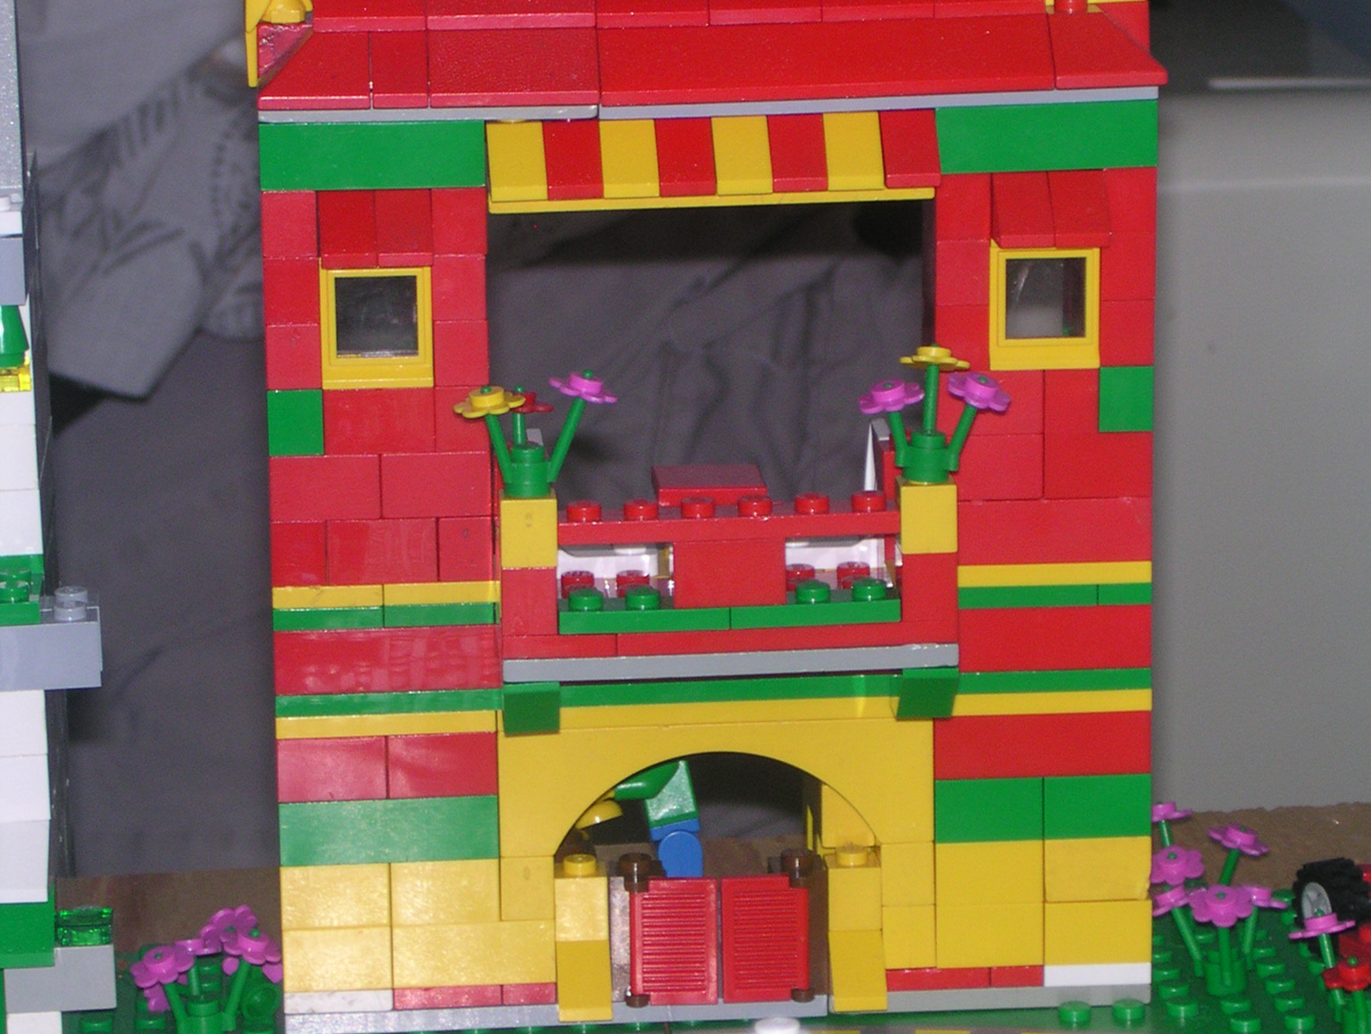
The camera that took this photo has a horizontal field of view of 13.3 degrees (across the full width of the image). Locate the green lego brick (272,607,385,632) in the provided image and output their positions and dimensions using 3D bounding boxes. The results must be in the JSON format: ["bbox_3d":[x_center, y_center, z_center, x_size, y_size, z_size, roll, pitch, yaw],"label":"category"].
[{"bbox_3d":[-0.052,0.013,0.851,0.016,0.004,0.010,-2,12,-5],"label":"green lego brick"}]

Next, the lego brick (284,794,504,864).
[{"bbox_3d":[-0.043,0.044,0.856,0.032,0.010,0.009,-2,13,-5],"label":"lego brick"}]

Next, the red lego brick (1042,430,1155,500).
[{"bbox_3d":[0.060,-0.008,0.853,0.016,0.010,0.008,-2,12,-5],"label":"red lego brick"}]

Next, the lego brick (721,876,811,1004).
[{"bbox_3d":[0.012,0.062,0.857,0.013,0.019,0.003,-2,12,-5],"label":"lego brick"}]

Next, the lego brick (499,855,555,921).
[{"bbox_3d":[-0.023,0.053,0.861,0.008,0.010,0.010,-2,12,-5],"label":"lego brick"}]

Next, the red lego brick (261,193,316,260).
[{"bbox_3d":[-0.056,-0.043,0.836,0.008,0.010,0.009,-2,13,-5],"label":"red lego brick"}]

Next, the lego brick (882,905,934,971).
[{"bbox_3d":[0.032,0.061,0.867,0.008,0.010,0.010,-2,12,-5],"label":"lego brick"}]

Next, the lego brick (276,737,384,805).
[{"bbox_3d":[-0.051,0.035,0.854,0.016,0.010,0.009,-2,12,-5],"label":"lego brick"}]

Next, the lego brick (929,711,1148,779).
[{"bbox_3d":[0.052,0.032,0.863,0.032,0.010,0.011,-2,12,-4],"label":"lego brick"}]

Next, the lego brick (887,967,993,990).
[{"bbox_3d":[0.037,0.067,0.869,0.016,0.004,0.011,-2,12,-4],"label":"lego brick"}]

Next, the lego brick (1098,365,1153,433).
[{"bbox_3d":[0.063,-0.018,0.852,0.008,0.010,0.009,-2,13,-5],"label":"lego brick"}]

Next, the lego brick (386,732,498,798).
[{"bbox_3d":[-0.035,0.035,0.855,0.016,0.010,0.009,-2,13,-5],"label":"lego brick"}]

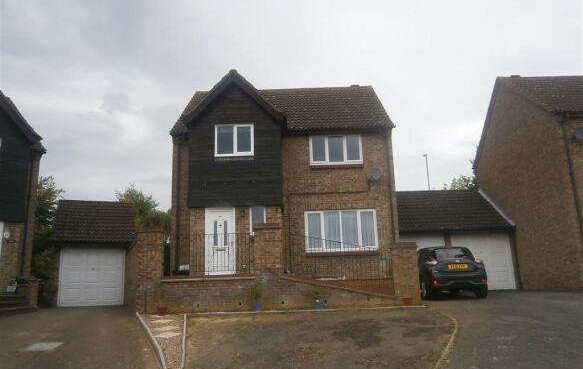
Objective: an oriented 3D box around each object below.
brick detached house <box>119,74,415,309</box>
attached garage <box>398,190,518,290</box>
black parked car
[{"bbox_3d":[-0.224,-0.137,17.307,7.600,8.100,8.000,-2,-11,0],"label":"brick detached house"},{"bbox_3d":[5.875,2.350,18.868,4.800,4.150,5.700,-2,-11,-1],"label":"attached garage"},{"bbox_3d":[4.514,2.658,13.616,1.770,1.570,4.130,-2,-11,1],"label":"black parked car"}]

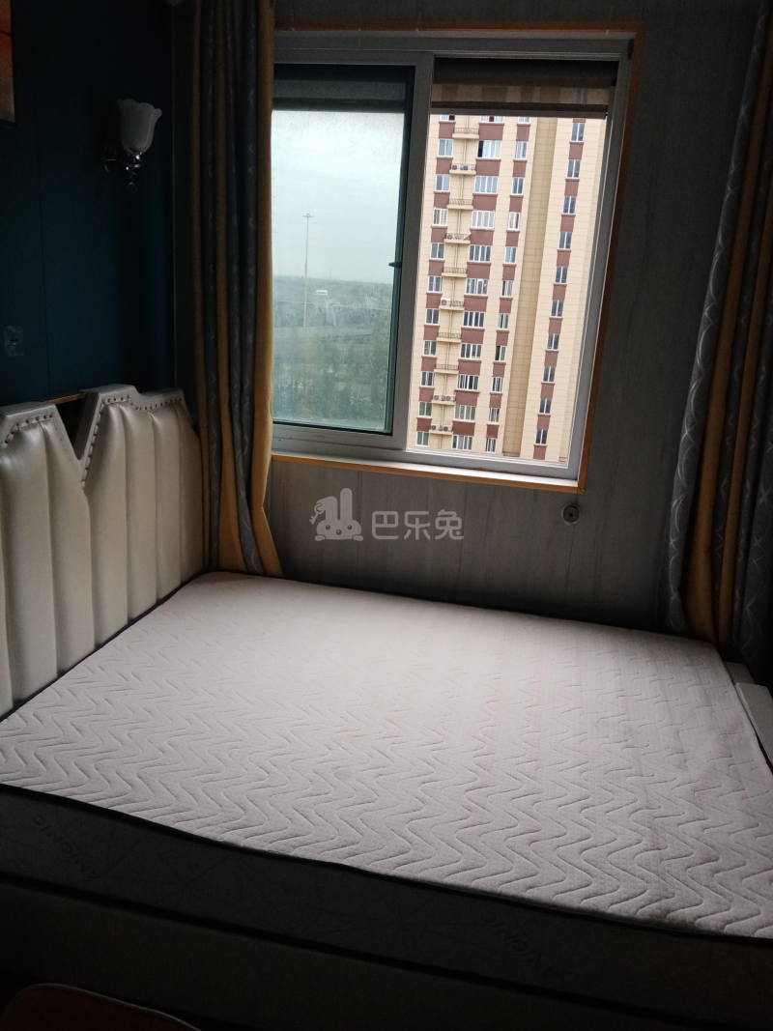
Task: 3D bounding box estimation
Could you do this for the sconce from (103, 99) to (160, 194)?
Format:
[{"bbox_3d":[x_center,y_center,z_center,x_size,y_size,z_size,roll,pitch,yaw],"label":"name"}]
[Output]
[{"bbox_3d":[-0.793,-1.155,2.446,0.178,0.257,0.137,6,14,11],"label":"sconce"}]

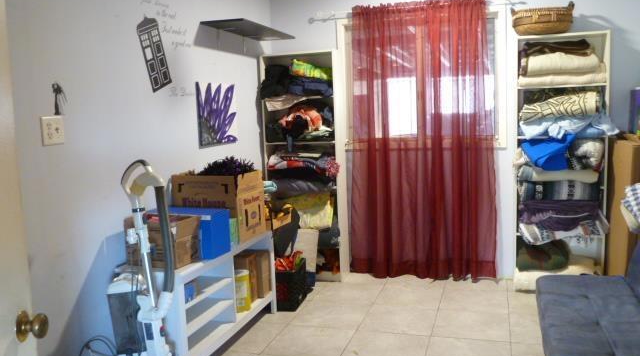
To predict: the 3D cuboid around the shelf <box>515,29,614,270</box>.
[{"bbox_3d":[1.702,-0.091,3.704,0.573,1.800,0.297,0,6,18],"label":"shelf"}]

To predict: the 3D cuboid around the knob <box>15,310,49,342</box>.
[{"bbox_3d":[-0.558,0.290,1.010,0.057,0.061,0.061,-3,6,-5],"label":"knob"}]

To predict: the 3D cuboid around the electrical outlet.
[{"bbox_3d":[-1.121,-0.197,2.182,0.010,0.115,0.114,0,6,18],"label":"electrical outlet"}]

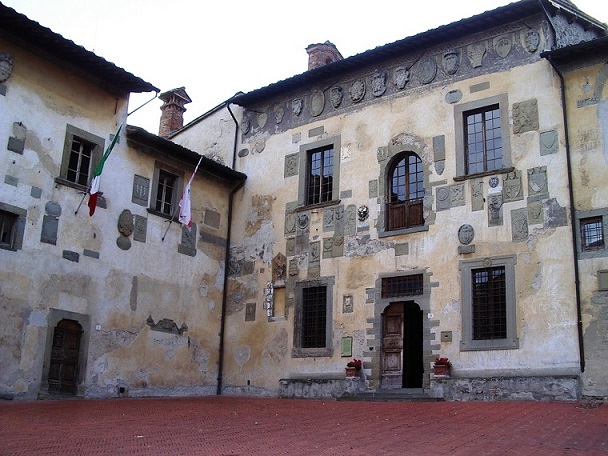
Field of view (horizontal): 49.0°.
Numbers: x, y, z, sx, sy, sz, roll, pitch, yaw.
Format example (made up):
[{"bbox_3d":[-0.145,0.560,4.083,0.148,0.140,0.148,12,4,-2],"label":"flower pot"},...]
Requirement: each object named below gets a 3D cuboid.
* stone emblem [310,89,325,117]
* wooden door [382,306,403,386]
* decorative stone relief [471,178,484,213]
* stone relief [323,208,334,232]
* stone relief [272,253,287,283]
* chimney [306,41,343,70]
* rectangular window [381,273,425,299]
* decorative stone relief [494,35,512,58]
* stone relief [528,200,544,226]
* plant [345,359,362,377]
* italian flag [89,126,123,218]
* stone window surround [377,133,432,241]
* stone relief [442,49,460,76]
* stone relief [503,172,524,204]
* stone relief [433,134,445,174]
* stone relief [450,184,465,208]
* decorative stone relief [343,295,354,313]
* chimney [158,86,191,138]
[{"bbox_3d":[0.500,-4.422,23.676,0.621,1.058,0.130,-9,-19,36],"label":"stone emblem"},{"bbox_3d":[2.640,3.486,19.913,0.740,2.535,0.090,-9,-19,36],"label":"wooden door"},{"bbox_3d":[4.981,-0.931,19.106,0.346,0.941,0.100,-10,-19,36],"label":"decorative stone relief"},{"bbox_3d":[0.829,-0.277,22.508,0.472,0.822,0.100,-10,-19,36],"label":"stone relief"},{"bbox_3d":[-0.879,1.374,23.444,0.671,1.057,0.130,-9,-19,37],"label":"stone relief"},{"bbox_3d":[0.840,-6.394,27.058,1.043,1.750,1.043,-10,-19,36],"label":"chimney"},{"bbox_3d":[3.077,1.804,20.359,1.415,0.627,0.200,-9,-19,37],"label":"rectangular window"},{"bbox_3d":[5.973,-5.403,19.967,0.508,0.693,0.120,-9,-19,37],"label":"decorative stone relief"},{"bbox_3d":[6.265,-0.416,18.004,0.405,0.649,0.080,-9,-19,36],"label":"stone relief"},{"bbox_3d":[1.488,4.277,20.377,0.410,0.507,0.320,-10,-18,38],"label":"plant"},{"bbox_3d":[-5.793,-1.635,19.366,1.230,2.631,0.300,-9,-19,36],"label":"italian flag"},{"bbox_3d":[3.156,-1.400,21.079,1.869,3.346,0.280,-10,-19,36],"label":"stone window surround"},{"bbox_3d":[4.598,-5.195,20.953,0.613,0.856,0.150,-10,-19,36],"label":"stone relief"},{"bbox_3d":[5.810,-1.140,18.504,0.559,0.867,0.100,-10,-19,36],"label":"stone relief"},{"bbox_3d":[4.135,-2.255,20.464,0.386,1.218,0.090,-10,-19,36],"label":"stone relief"},{"bbox_3d":[4.508,-0.942,19.489,0.452,0.705,0.100,-10,-19,36],"label":"stone relief"},{"bbox_3d":[1.402,2.411,20.994,0.357,0.553,0.090,-9,-19,36],"label":"decorative stone relief"},{"bbox_3d":[-5.880,-5.234,30.526,0.944,2.102,0.944,-9,-19,37],"label":"chimney"}]

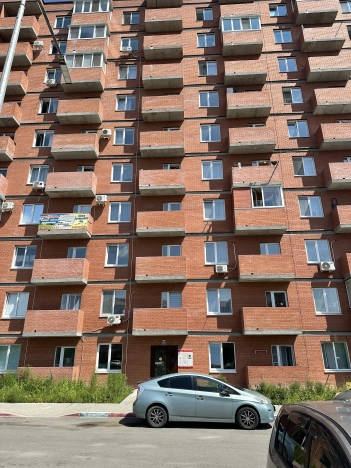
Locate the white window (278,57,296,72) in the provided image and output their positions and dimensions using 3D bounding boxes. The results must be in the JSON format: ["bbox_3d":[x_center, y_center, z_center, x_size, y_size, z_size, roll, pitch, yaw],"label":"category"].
[{"bbox_3d":[8.540,-12.764,24.559,1.358,1.413,0.150,-1,-20,3],"label":"white window"}]

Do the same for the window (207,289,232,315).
[{"bbox_3d":[2.491,3.909,18.503,1.390,1.453,0.140,-1,-20,3],"label":"window"}]

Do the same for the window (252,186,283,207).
[{"bbox_3d":[5.630,-2.195,19.800,1.905,1.406,0.120,-1,-20,3],"label":"window"}]

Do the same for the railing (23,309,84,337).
[{"bbox_3d":[-6.799,5.060,18.253,2.978,1.383,0.914,-1,-20,3],"label":"railing"}]

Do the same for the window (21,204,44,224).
[{"bbox_3d":[-9.358,-1.290,21.109,1.376,1.429,0.150,-1,-20,3],"label":"window"}]

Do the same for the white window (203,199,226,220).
[{"bbox_3d":[2.469,-1.552,20.548,1.376,1.429,0.150,-1,-20,3],"label":"white window"}]

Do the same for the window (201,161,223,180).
[{"bbox_3d":[2.494,-4.252,21.679,1.367,1.424,0.150,-1,-20,3],"label":"window"}]

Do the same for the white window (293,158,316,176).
[{"bbox_3d":[8.573,-4.464,21.489,1.358,1.413,0.150,-1,-20,3],"label":"white window"}]

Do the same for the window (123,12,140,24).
[{"bbox_3d":[-3.666,-18.029,27.201,1.384,1.413,0.150,-1,-20,3],"label":"window"}]

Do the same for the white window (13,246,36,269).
[{"bbox_3d":[-9.381,1.467,20.322,1.375,1.413,0.150,-1,-20,3],"label":"white window"}]

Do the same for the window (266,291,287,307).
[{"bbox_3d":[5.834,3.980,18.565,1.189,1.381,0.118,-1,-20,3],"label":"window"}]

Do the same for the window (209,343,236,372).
[{"bbox_3d":[2.561,6.700,17.608,1.383,1.454,0.150,-1,-20,3],"label":"window"}]

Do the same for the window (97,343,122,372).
[{"bbox_3d":[-3.626,6.859,18.001,1.384,1.421,0.150,-1,-20,3],"label":"window"}]

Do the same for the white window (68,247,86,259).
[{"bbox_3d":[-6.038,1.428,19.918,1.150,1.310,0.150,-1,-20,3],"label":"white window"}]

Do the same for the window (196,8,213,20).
[{"bbox_3d":[2.467,-18.164,26.901,1.373,1.413,0.150,-1,-20,3],"label":"window"}]

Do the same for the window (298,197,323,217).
[{"bbox_3d":[8.436,-1.703,20.233,1.390,1.453,0.140,-1,-20,3],"label":"window"}]

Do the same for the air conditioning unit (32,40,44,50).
[{"bbox_3d":[-10.919,-15.126,25.981,0.800,0.550,0.300,-1,-20,3],"label":"air conditioning unit"}]

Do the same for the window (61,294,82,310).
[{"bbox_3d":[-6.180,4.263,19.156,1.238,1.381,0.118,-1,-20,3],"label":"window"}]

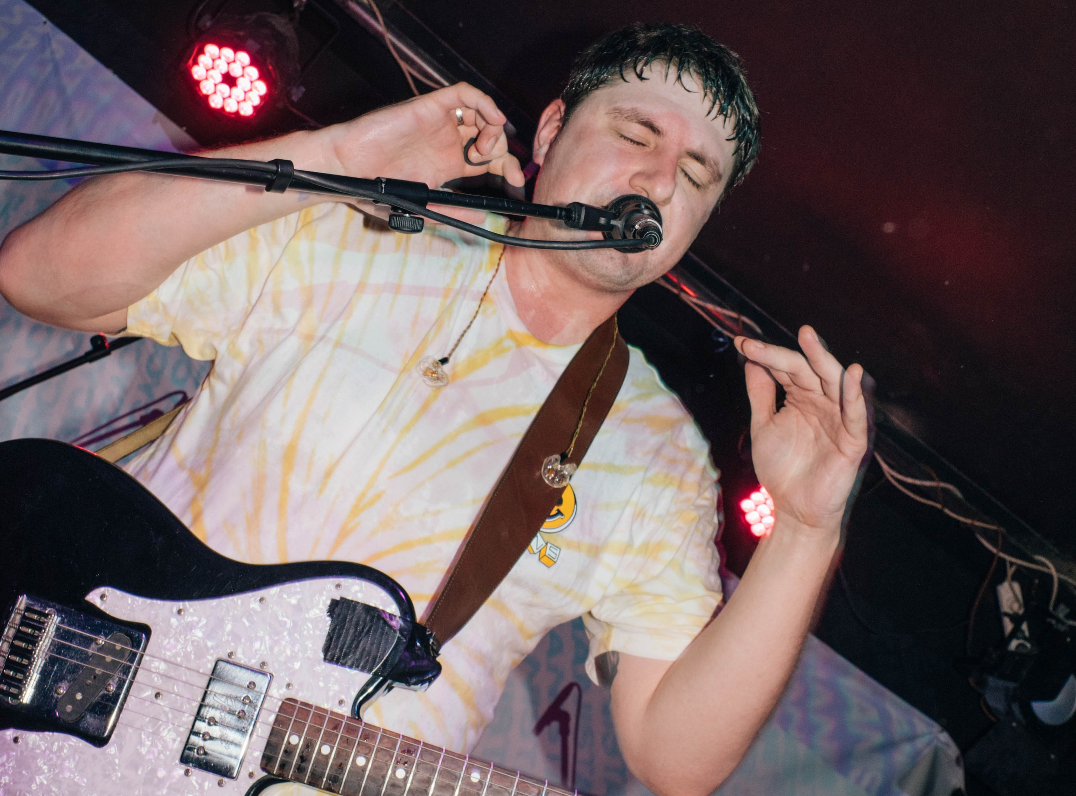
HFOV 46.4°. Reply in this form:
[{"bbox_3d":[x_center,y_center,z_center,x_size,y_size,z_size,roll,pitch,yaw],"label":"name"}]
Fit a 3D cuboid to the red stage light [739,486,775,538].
[{"bbox_3d":[0.515,0.213,2.643,0.185,0.125,0.185,38,-53,-5],"label":"red stage light"}]

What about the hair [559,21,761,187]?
[{"bbox_3d":[0.113,-0.261,1.160,0.180,0.155,0.190,27,1,-17],"label":"hair"}]

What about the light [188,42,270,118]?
[{"bbox_3d":[-0.580,-0.647,2.460,0.185,0.125,0.185,43,-50,-19],"label":"light"}]

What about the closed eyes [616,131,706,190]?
[{"bbox_3d":[0.104,-0.206,1.088,0.093,0.025,0.027,27,1,-17],"label":"closed eyes"}]

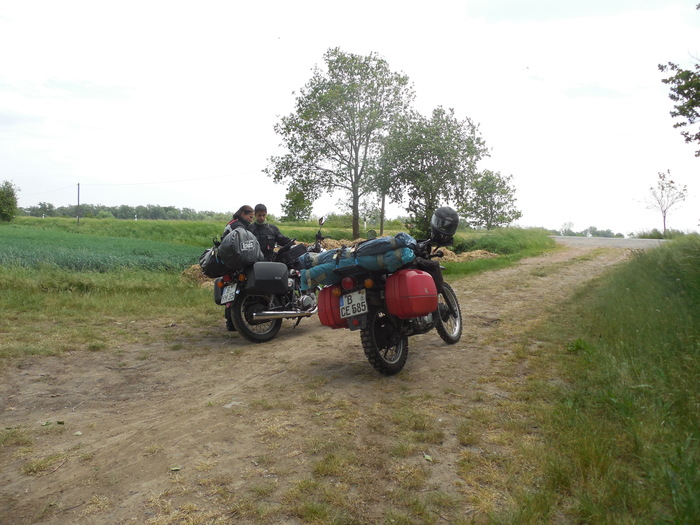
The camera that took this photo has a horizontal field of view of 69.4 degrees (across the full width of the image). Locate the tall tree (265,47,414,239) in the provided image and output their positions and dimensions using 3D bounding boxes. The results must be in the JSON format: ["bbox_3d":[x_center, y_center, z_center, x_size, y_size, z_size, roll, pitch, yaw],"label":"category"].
[{"bbox_3d":[-0.665,-7.565,32.000,9.500,12.220,9.020,1,5,0],"label":"tall tree"}]

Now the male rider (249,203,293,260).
[{"bbox_3d":[-1.079,0.040,6.825,0.580,1.650,0.420,0,5,-13],"label":"male rider"}]

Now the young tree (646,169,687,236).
[{"bbox_3d":[21.288,-3.968,34.000,2.690,4.710,2.560,1,5,0],"label":"young tree"}]

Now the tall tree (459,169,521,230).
[{"bbox_3d":[10.637,-4.586,38.000,4.660,4.660,4.430,1,5,0],"label":"tall tree"}]

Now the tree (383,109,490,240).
[{"bbox_3d":[5.516,-5.908,33.000,7.050,8.550,6.700,1,5,0],"label":"tree"}]

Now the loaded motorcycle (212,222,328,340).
[{"bbox_3d":[-0.710,0.155,6.080,0.920,1.380,2.220,5,7,39],"label":"loaded motorcycle"}]

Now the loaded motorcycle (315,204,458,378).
[{"bbox_3d":[0.543,0.229,5.110,1.060,1.460,2.200,5,6,34],"label":"loaded motorcycle"}]

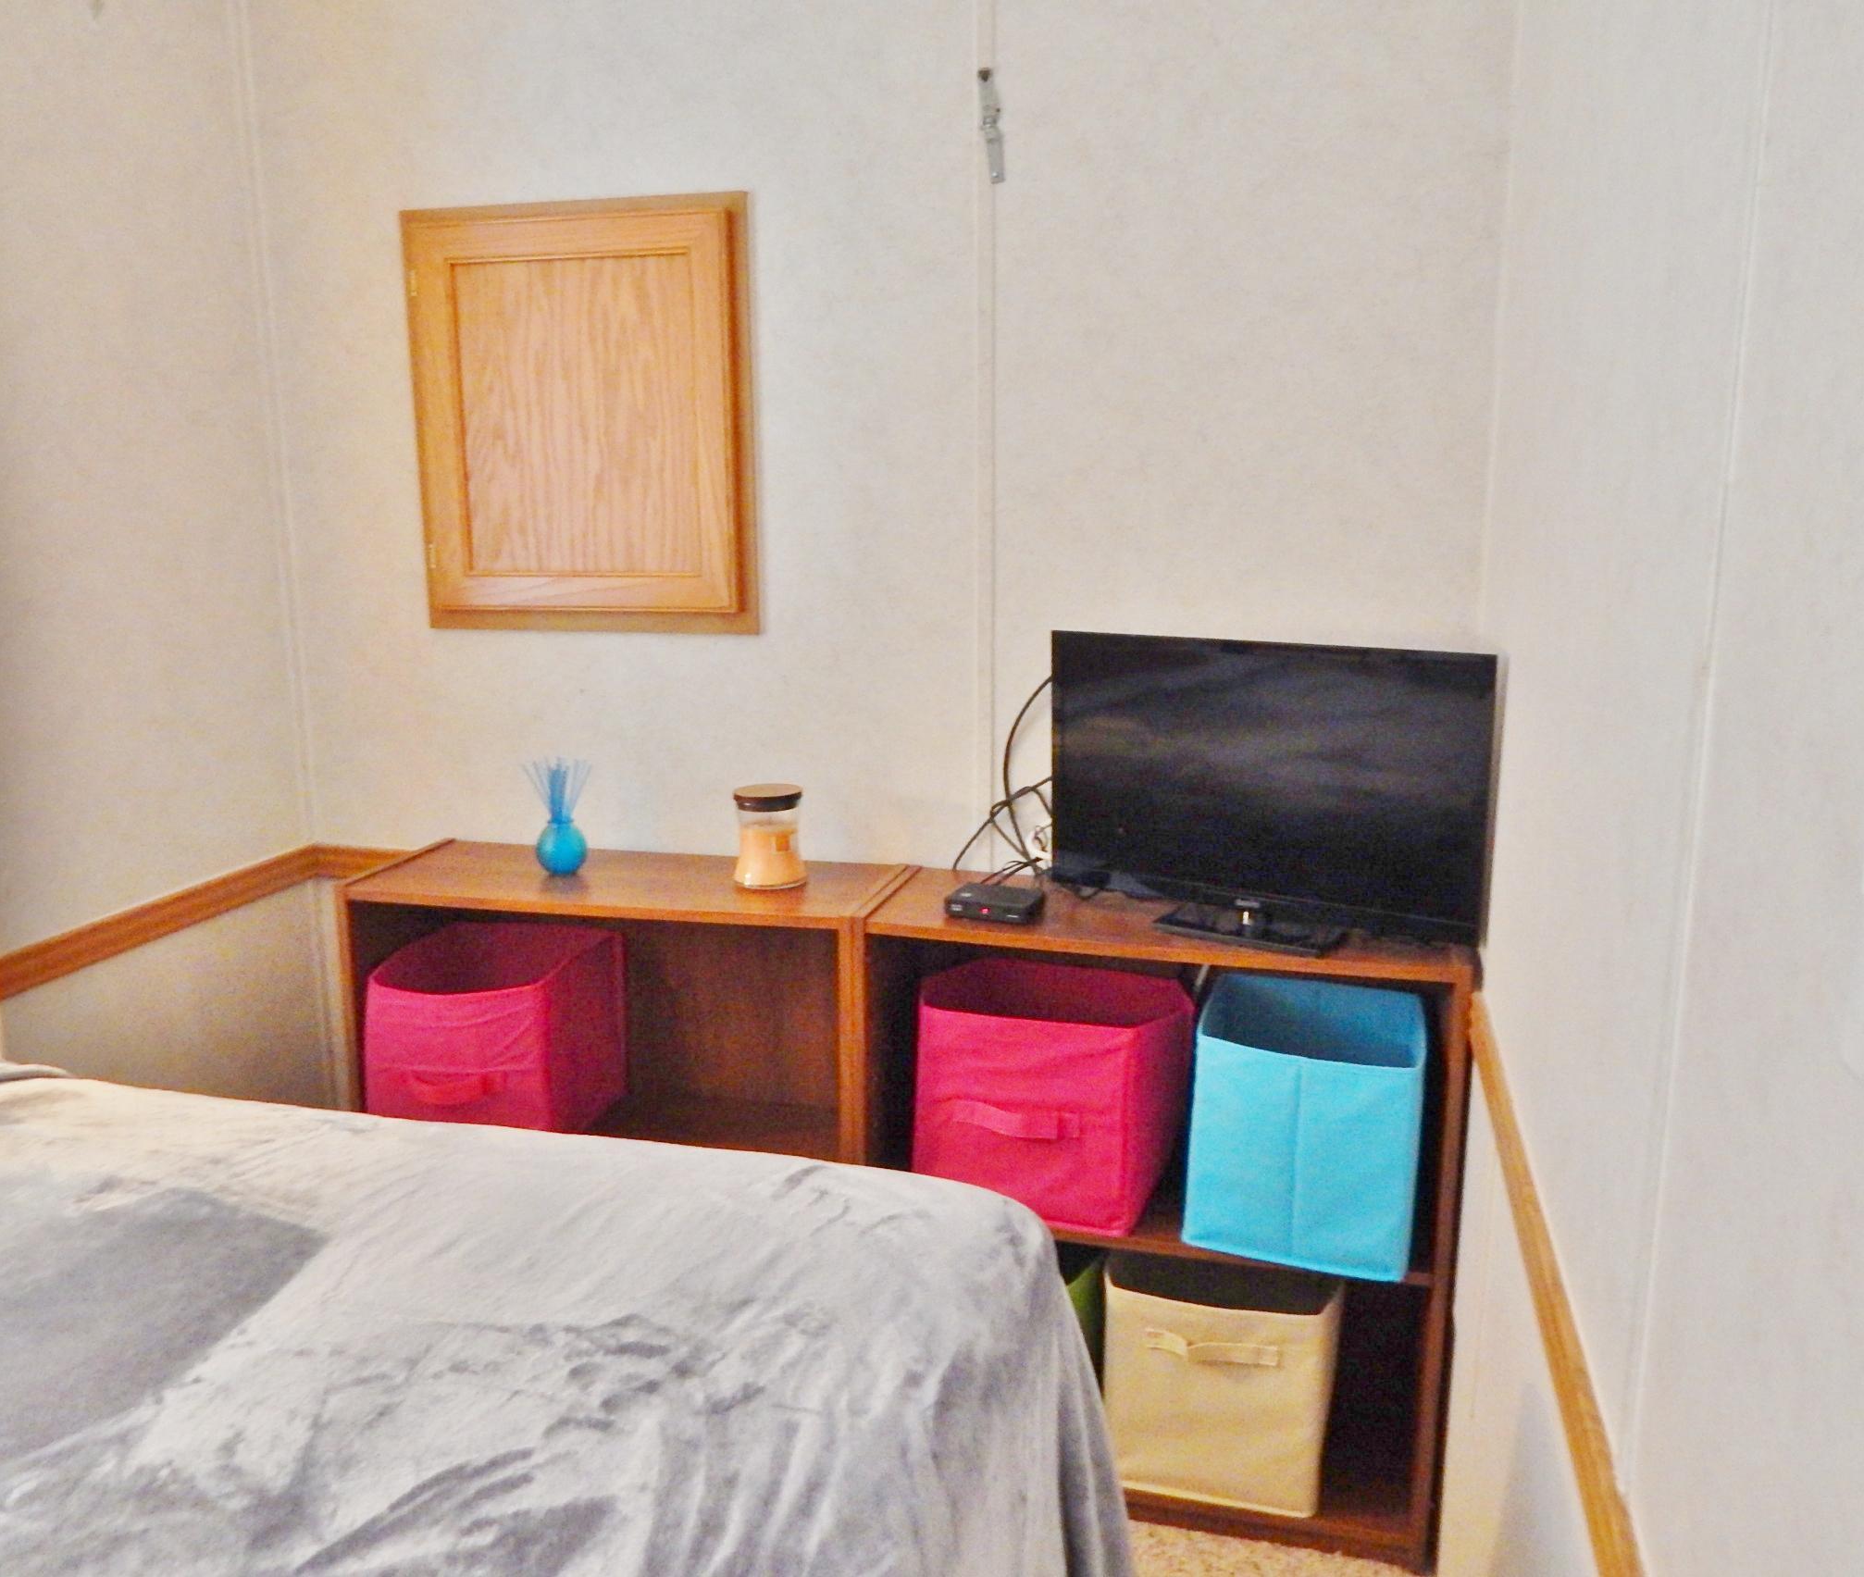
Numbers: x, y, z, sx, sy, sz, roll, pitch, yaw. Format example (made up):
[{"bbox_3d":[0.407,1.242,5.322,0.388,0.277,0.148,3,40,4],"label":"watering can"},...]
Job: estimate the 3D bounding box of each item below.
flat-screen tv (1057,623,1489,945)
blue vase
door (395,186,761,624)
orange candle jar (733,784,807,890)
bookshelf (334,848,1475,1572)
[{"bbox_3d":[0.394,0.001,1.860,0.557,0.360,0.130,7,14,32],"label":"flat-screen tv"},{"bbox_3d":[-0.538,0.083,2.196,0.074,0.076,0.074,3,12,14],"label":"blue vase"},{"bbox_3d":[-0.516,-0.532,2.211,0.542,0.609,0.036,3,12,14],"label":"door"},{"bbox_3d":[-0.228,0.067,2.126,0.103,0.131,0.103,0,12,0],"label":"orange candle jar"},{"bbox_3d":[-0.066,0.531,2.159,1.510,0.794,0.287,3,12,14],"label":"bookshelf"}]

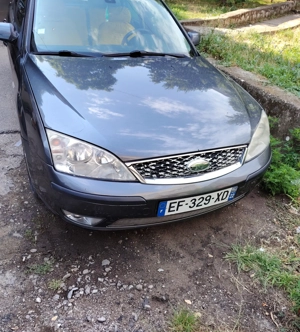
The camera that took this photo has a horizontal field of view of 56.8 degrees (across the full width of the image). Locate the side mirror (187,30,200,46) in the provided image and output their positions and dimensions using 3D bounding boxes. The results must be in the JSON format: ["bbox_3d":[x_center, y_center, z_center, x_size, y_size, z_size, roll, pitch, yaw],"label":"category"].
[{"bbox_3d":[0.430,-1.341,2.933,0.220,0.155,0.125,-9,36,-22],"label":"side mirror"}]

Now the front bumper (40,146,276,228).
[{"bbox_3d":[0.170,0.072,1.815,1.760,0.450,0.620,-9,36,-22],"label":"front bumper"}]

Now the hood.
[{"bbox_3d":[0.028,-0.507,1.942,1.550,0.250,1.250,-9,44,-22],"label":"hood"}]

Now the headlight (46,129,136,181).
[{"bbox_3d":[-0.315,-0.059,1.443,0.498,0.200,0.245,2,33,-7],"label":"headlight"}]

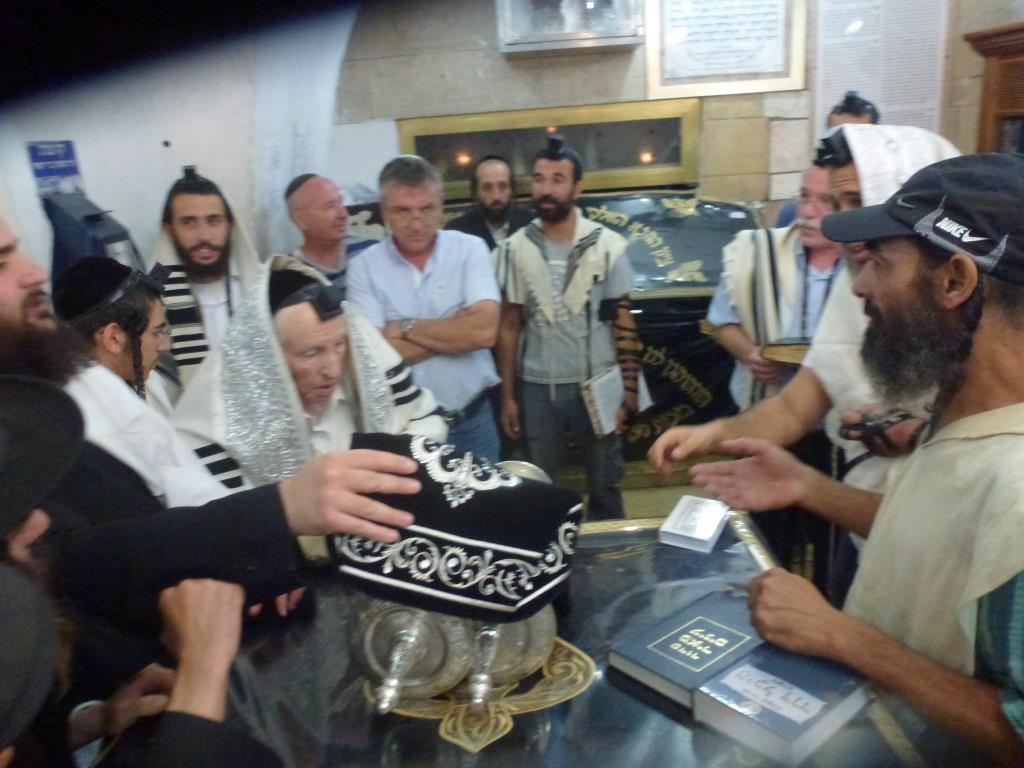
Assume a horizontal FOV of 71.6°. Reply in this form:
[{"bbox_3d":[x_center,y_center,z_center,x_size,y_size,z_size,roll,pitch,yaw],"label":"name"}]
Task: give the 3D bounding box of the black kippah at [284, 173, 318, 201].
[{"bbox_3d":[-0.724,-0.683,2.420,0.155,0.045,0.155,-35,13,17],"label":"black kippah"}]

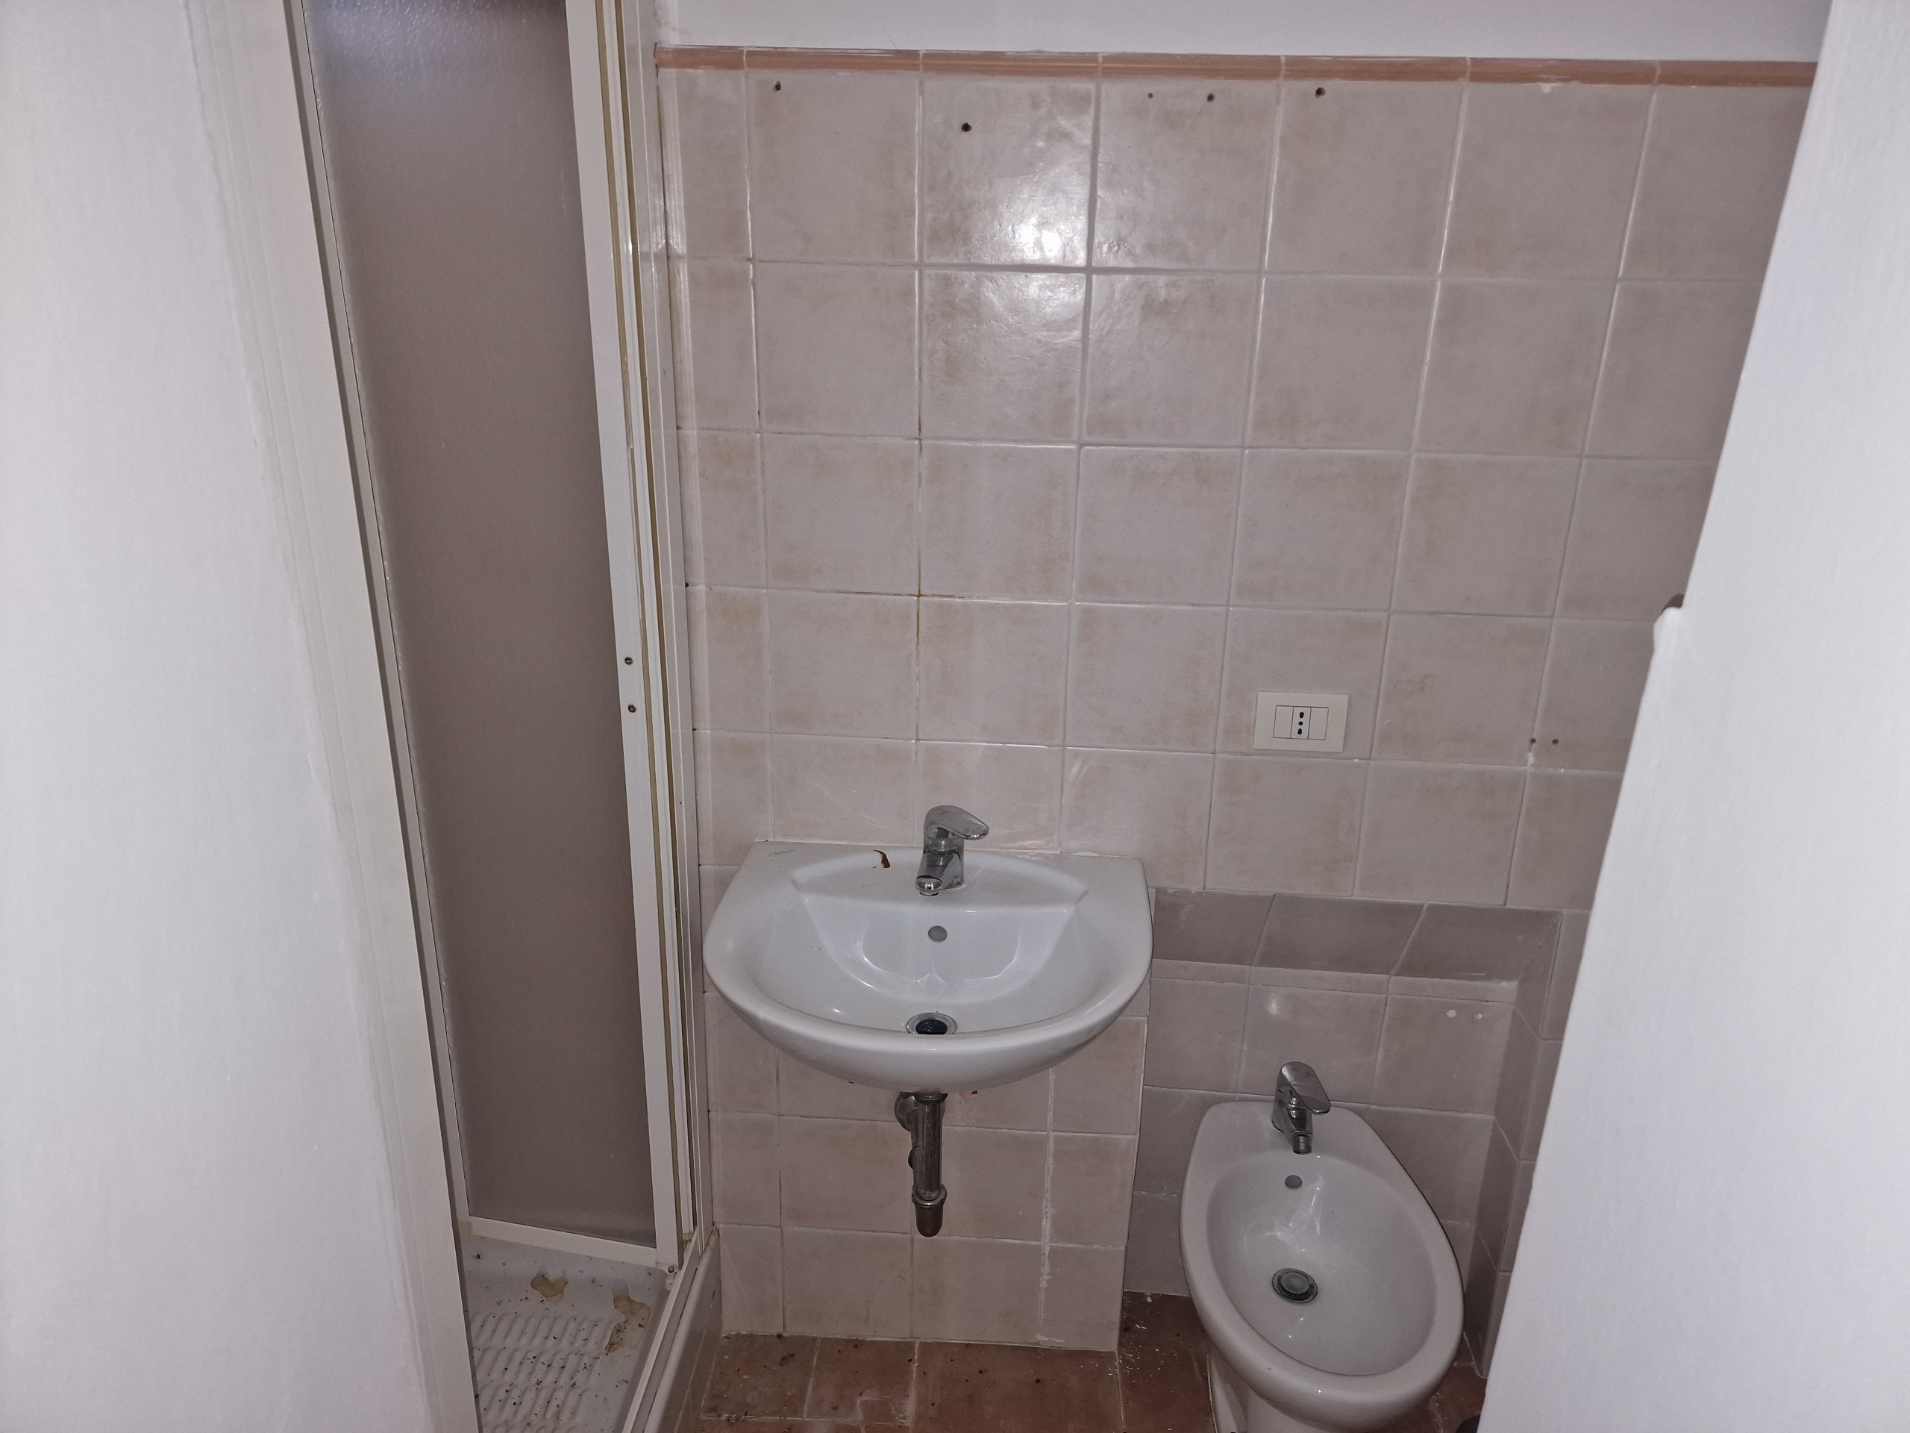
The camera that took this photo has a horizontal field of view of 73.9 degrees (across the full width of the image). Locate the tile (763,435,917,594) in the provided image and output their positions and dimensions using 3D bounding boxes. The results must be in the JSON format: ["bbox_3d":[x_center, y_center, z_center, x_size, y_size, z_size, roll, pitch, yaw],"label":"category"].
[{"bbox_3d":[-0.147,-0.259,1.638,0.200,0.200,0.009,2,18,3],"label":"tile"}]

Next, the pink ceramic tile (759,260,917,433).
[{"bbox_3d":[-0.143,-0.451,1.574,0.200,0.200,0.009,2,18,3],"label":"pink ceramic tile"}]

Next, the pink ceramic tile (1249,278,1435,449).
[{"bbox_3d":[0.463,-0.422,1.529,0.200,0.200,0.010,2,19,3],"label":"pink ceramic tile"}]

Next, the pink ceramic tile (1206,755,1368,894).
[{"bbox_3d":[0.450,0.149,1.719,0.200,0.200,0.012,2,19,3],"label":"pink ceramic tile"}]

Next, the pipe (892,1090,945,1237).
[{"bbox_3d":[-0.046,0.557,1.751,0.080,0.240,0.200,2,19,3],"label":"pipe"}]

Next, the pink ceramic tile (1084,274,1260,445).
[{"bbox_3d":[0.260,-0.432,1.534,0.200,0.200,0.012,2,19,3],"label":"pink ceramic tile"}]

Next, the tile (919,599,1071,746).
[{"bbox_3d":[0.051,-0.059,1.688,0.199,0.199,0.010,2,20,4],"label":"tile"}]

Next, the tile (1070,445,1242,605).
[{"bbox_3d":[0.256,-0.241,1.606,0.199,0.199,0.010,2,20,4],"label":"tile"}]

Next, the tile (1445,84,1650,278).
[{"bbox_3d":[0.671,-0.612,1.464,0.200,0.200,0.009,2,18,3],"label":"tile"}]

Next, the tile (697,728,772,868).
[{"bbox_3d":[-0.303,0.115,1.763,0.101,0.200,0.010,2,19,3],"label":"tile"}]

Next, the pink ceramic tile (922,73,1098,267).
[{"bbox_3d":[0.062,-0.631,1.481,0.199,0.199,0.010,2,20,4],"label":"pink ceramic tile"}]

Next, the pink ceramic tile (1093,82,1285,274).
[{"bbox_3d":[0.264,-0.623,1.468,0.200,0.200,0.012,2,19,3],"label":"pink ceramic tile"}]

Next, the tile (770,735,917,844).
[{"bbox_3d":[-0.155,0.120,1.769,0.199,0.195,0.010,2,20,4],"label":"tile"}]

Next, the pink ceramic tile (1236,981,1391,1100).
[{"bbox_3d":[0.553,0.509,1.971,0.203,0.196,0.010,2,19,3],"label":"pink ceramic tile"}]

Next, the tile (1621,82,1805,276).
[{"bbox_3d":[0.875,-0.602,1.441,0.200,0.200,0.010,2,19,3],"label":"tile"}]

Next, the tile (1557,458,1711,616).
[{"bbox_3d":[0.866,-0.218,1.579,0.200,0.200,0.009,2,18,3],"label":"tile"}]

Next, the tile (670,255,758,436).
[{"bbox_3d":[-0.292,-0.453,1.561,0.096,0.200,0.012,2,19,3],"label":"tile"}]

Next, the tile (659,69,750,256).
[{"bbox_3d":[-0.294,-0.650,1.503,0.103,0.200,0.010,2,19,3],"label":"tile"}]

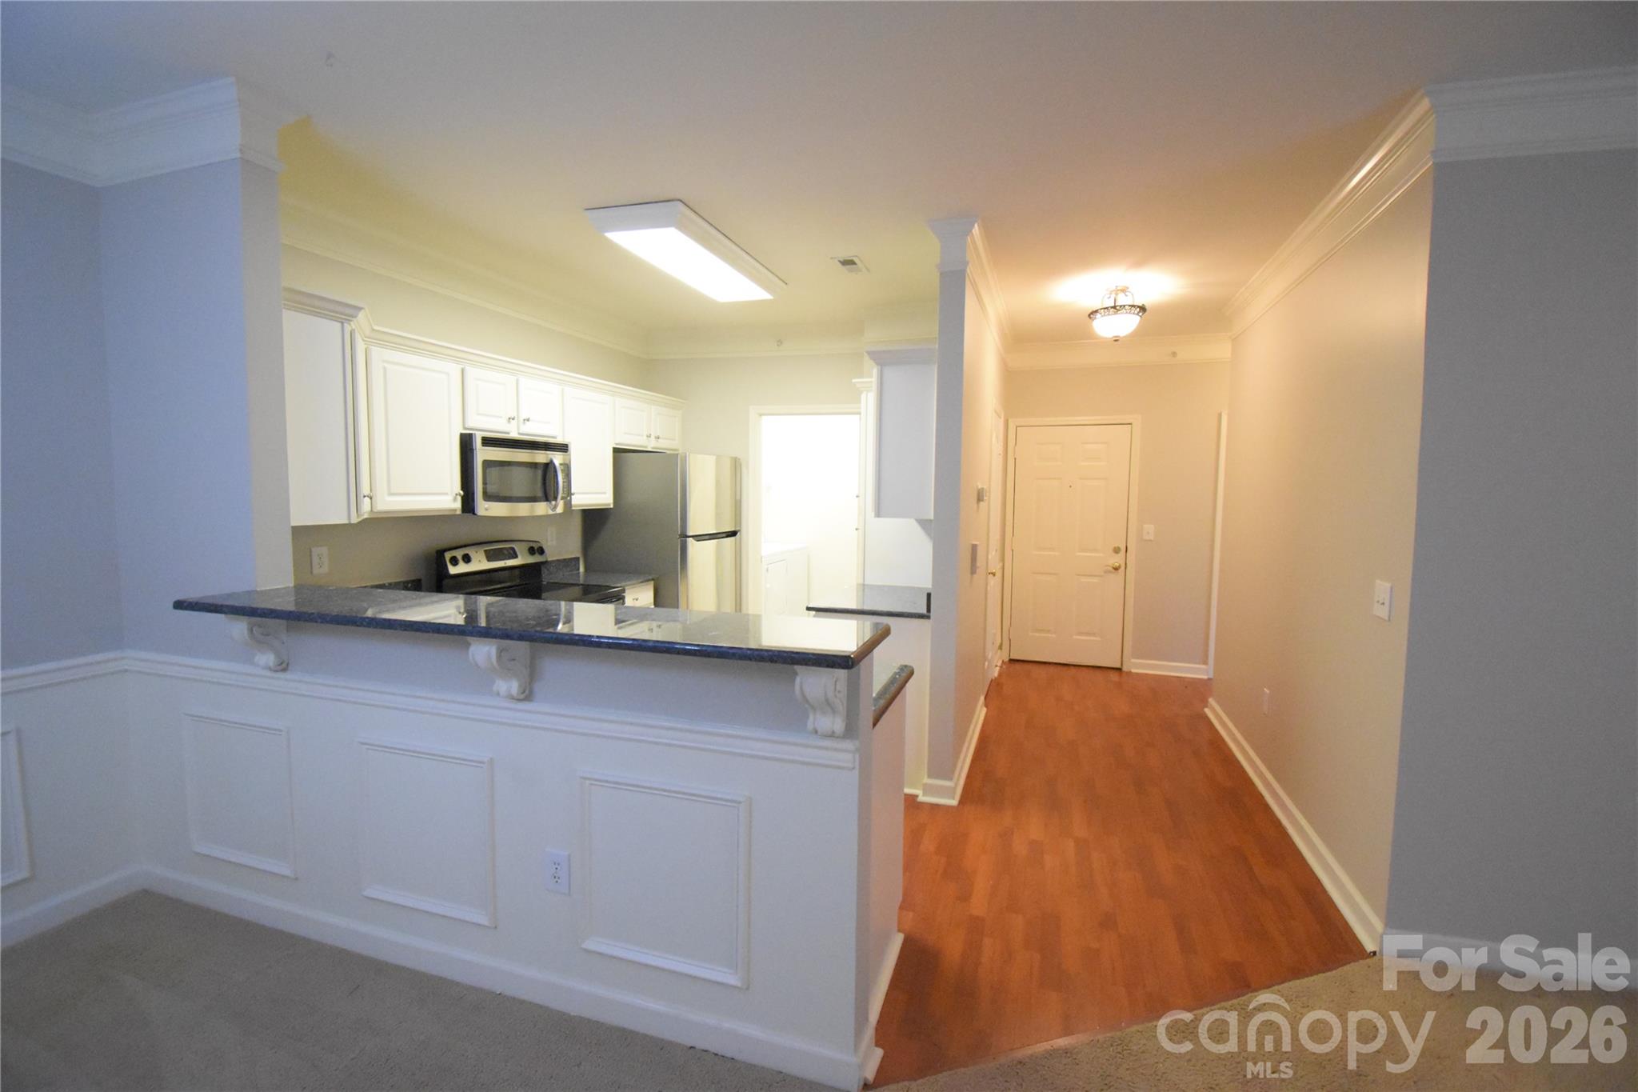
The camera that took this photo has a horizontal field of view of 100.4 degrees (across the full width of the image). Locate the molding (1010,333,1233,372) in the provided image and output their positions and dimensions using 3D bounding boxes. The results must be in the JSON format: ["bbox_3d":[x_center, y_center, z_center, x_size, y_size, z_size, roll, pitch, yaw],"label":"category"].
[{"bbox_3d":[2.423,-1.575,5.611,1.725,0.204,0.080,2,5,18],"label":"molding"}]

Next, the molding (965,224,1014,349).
[{"bbox_3d":[1.159,-1.487,4.443,0.061,0.207,3.056,2,5,19],"label":"molding"}]

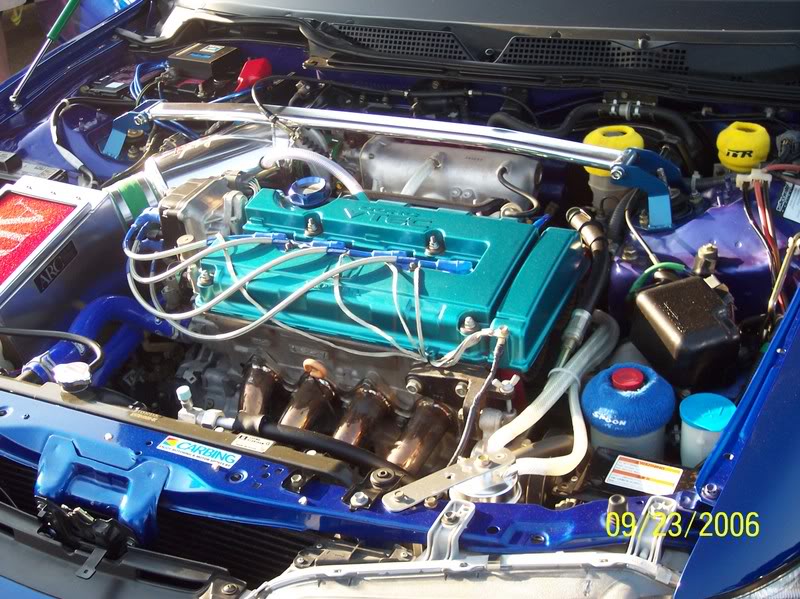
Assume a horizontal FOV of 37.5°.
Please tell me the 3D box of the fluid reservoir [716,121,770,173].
[{"bbox_3d":[0.487,-0.216,1.672,0.076,0.058,0.076,10,40,26],"label":"fluid reservoir"}]

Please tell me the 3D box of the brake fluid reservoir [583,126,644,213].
[{"bbox_3d":[0.313,-0.190,1.724,0.088,0.120,0.088,10,40,26],"label":"brake fluid reservoir"}]

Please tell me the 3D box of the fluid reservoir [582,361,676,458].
[{"bbox_3d":[0.260,0.122,1.334,0.102,0.112,0.102,10,40,26],"label":"fluid reservoir"}]

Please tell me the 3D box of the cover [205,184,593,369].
[{"bbox_3d":[-0.022,-0.043,1.540,0.475,0.080,0.208,10,43,25],"label":"cover"}]

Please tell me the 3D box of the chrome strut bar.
[{"bbox_3d":[-0.058,-0.254,1.774,0.815,0.042,0.045,9,40,25],"label":"chrome strut bar"}]

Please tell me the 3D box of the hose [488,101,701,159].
[{"bbox_3d":[0.303,-0.266,1.834,0.345,0.080,0.070,10,40,26],"label":"hose"}]

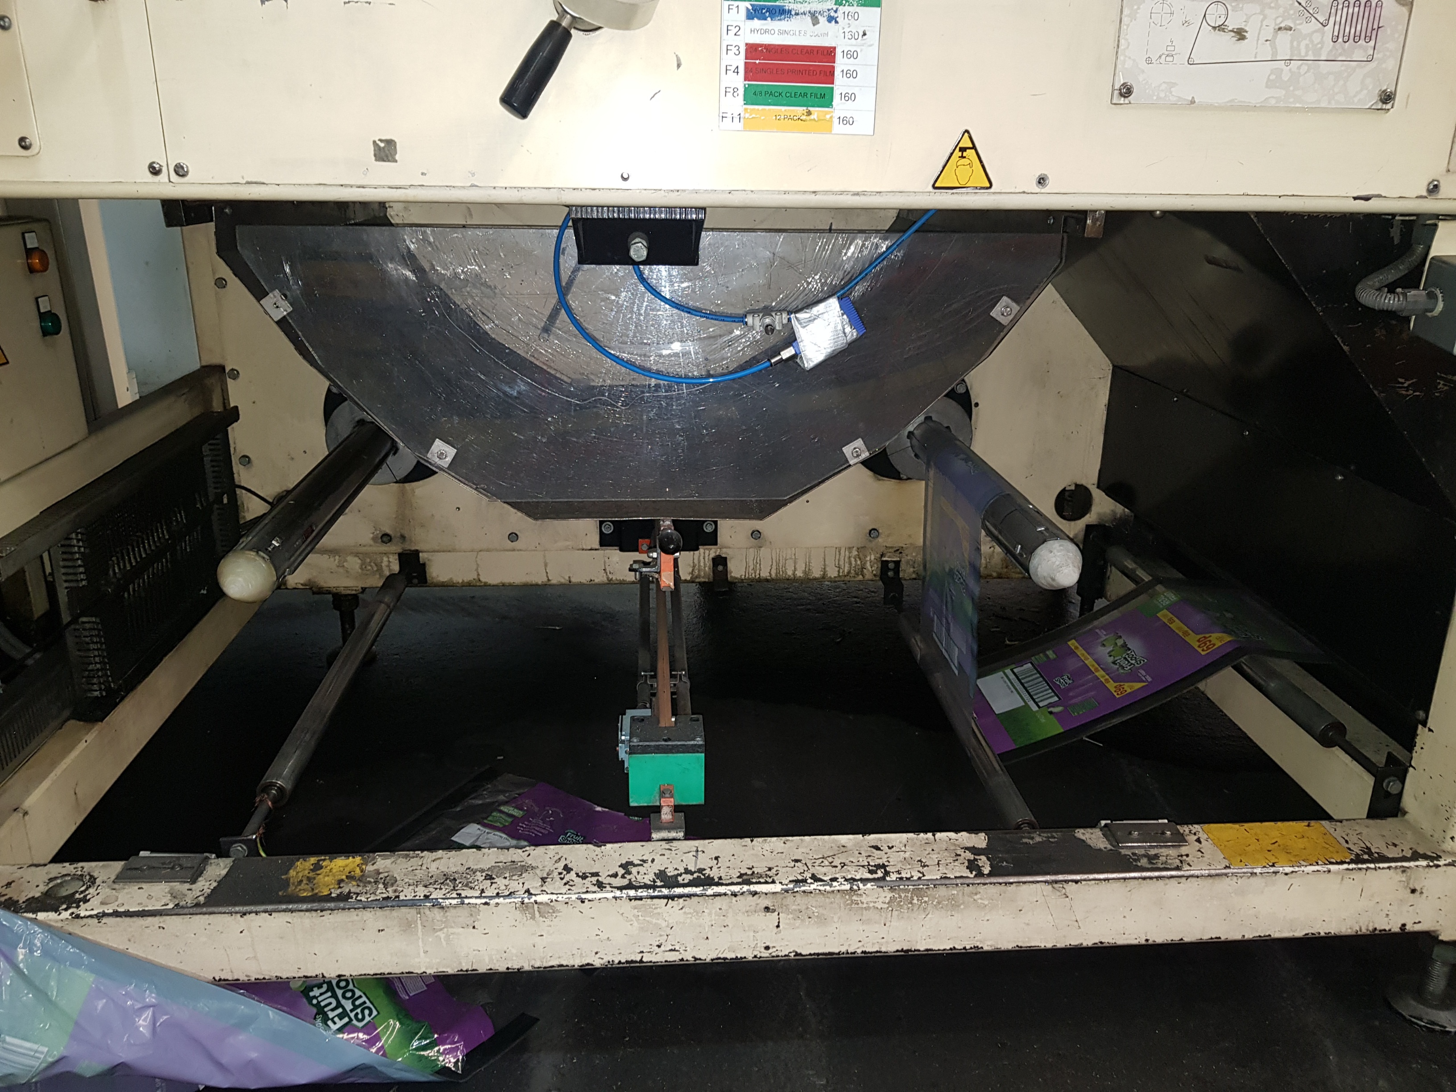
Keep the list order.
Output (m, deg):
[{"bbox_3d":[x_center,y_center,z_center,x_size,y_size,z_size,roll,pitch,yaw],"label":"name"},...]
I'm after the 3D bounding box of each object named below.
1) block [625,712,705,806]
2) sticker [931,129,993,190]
[{"bbox_3d":[-0.078,0.262,1.337,0.094,0.087,0.065,-1,20,-4],"label":"block"},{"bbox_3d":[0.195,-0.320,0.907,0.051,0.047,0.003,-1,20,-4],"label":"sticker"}]

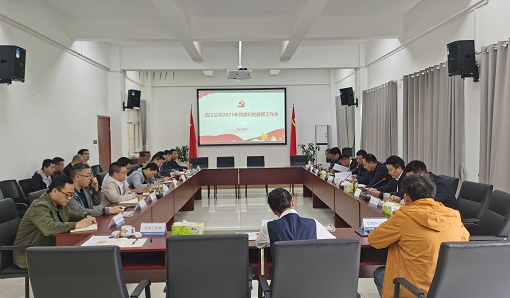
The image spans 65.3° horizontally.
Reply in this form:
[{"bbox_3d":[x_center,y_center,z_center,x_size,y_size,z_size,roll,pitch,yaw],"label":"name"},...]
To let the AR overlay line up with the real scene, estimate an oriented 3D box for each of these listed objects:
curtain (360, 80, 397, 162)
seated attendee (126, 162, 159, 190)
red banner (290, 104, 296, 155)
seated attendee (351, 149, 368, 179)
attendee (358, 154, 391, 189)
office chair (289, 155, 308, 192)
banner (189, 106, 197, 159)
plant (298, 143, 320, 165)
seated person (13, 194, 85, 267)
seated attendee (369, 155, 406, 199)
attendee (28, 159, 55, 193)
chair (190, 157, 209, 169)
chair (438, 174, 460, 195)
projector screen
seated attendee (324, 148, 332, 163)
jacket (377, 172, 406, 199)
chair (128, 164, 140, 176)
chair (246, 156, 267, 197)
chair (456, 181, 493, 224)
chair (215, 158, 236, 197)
[{"bbox_3d":[3.136,-0.313,10.148,0.160,2.550,2.700,-1,2,-1],"label":"curtain"},{"bbox_3d":[-1.957,0.811,6.476,0.770,1.150,0.560,-1,2,7],"label":"seated attendee"},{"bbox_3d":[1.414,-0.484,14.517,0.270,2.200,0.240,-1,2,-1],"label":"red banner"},{"bbox_3d":[1.997,0.669,7.038,0.750,1.290,0.550,-1,2,-11],"label":"seated attendee"},{"bbox_3d":[1.982,0.717,6.209,0.760,1.250,0.570,-1,2,-11],"label":"attendee"},{"bbox_3d":[1.241,0.699,10.691,0.570,1.000,0.620,-1,2,-5],"label":"office chair"},{"bbox_3d":[-1.738,-0.325,11.249,0.300,1.790,0.260,-1,2,-2],"label":"banner"},{"bbox_3d":[1.863,0.325,13.452,0.720,1.100,0.700,-1,2,-1],"label":"plant"},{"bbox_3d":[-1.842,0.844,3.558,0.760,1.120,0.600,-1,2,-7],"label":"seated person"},{"bbox_3d":[1.940,0.736,5.237,0.780,1.280,0.570,-1,2,-14],"label":"seated attendee"},{"bbox_3d":[-2.907,0.780,5.884,0.780,1.260,0.520,-1,2,-1],"label":"attendee"},{"bbox_3d":[-1.403,0.733,10.161,0.570,0.990,0.630,-1,2,-1],"label":"chair"},{"bbox_3d":[2.263,0.873,5.201,0.620,1.000,0.570,-1,2,-9],"label":"chair"},{"bbox_3d":[-0.477,-1.209,15.161,3.400,2.170,0.060,-1,2,-1],"label":"projector screen"},{"bbox_3d":[1.913,0.610,9.236,0.750,1.260,0.550,-1,2,-10],"label":"seated attendee"},{"bbox_3d":[1.988,0.585,5.233,0.660,0.620,0.560,-1,2,-14],"label":"jacket"},{"bbox_3d":[-2.129,0.824,8.000,0.630,0.990,0.570,-1,2,-1],"label":"chair"},{"bbox_3d":[0.040,0.703,10.183,0.570,0.990,0.630,-1,2,-1],"label":"chair"},{"bbox_3d":[2.275,0.897,4.482,0.620,1.000,0.570,-1,2,-13],"label":"chair"},{"bbox_3d":[-0.736,0.719,10.171,0.570,0.990,0.630,-1,2,-1],"label":"chair"}]

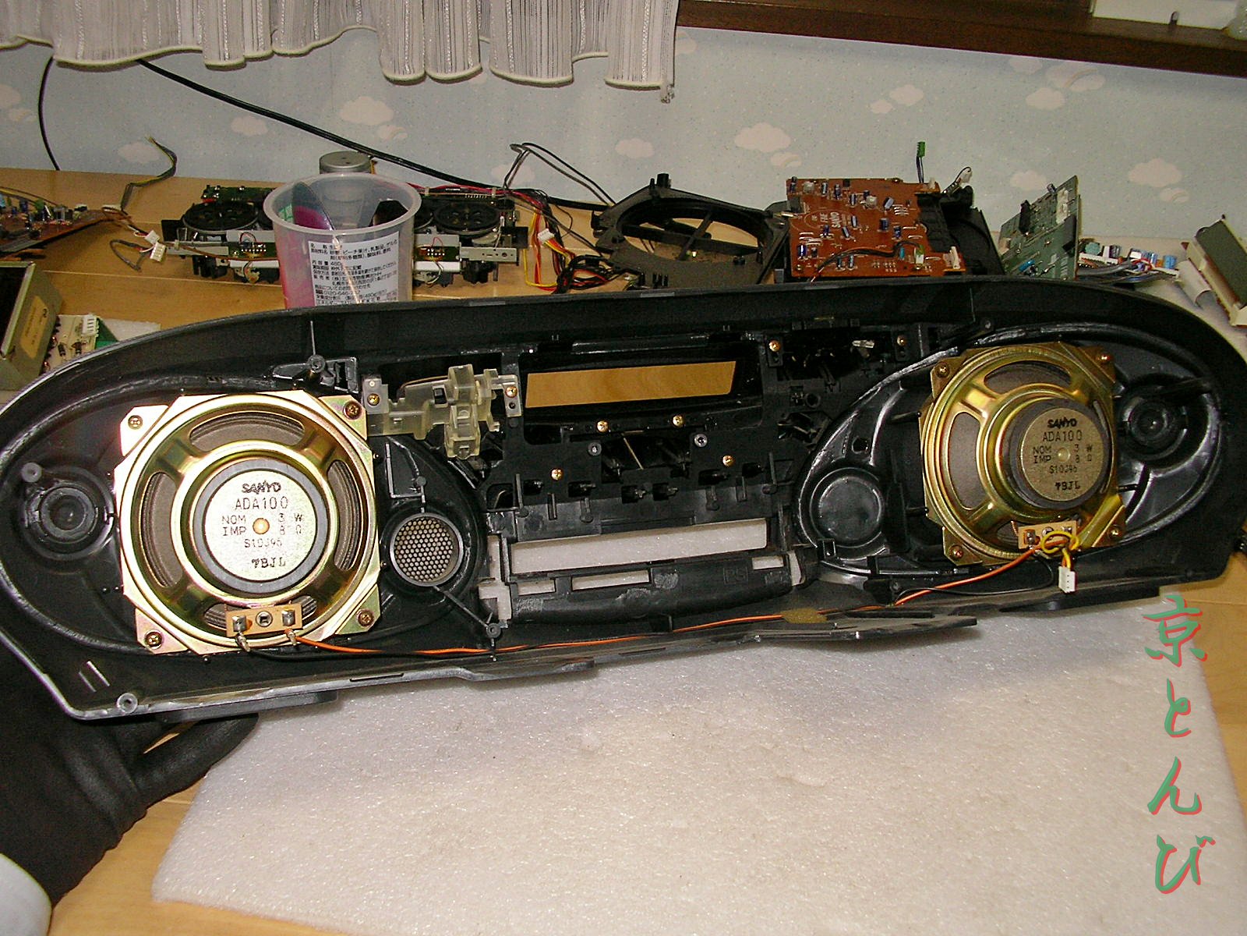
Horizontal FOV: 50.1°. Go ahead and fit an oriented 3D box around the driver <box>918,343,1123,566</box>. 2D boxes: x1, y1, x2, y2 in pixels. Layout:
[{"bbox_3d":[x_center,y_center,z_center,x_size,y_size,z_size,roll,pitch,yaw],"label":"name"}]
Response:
[{"bbox_3d":[0.189,-0.006,0.606,0.101,0.101,0.036,-6,3,-15],"label":"driver"}]

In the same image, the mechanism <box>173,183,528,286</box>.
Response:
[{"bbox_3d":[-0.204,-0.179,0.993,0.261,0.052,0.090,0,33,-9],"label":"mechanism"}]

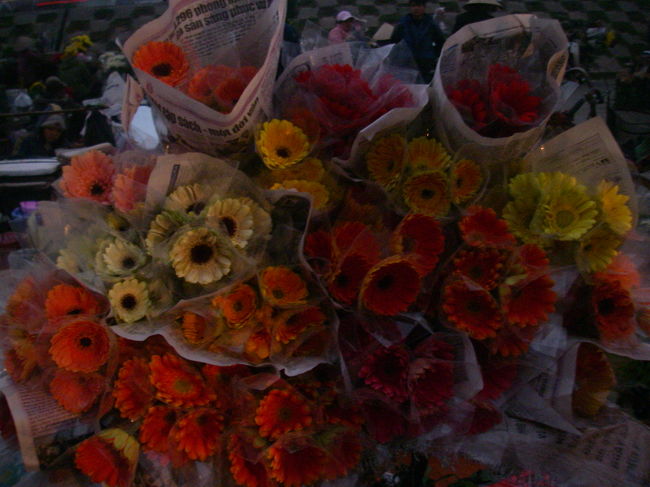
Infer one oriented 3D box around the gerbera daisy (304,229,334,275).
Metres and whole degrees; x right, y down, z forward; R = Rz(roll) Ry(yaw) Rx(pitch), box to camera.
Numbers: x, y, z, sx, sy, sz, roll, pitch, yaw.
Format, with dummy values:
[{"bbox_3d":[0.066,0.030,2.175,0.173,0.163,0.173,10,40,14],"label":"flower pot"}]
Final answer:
[{"bbox_3d":[-0.004,0.014,1.097,0.073,0.073,0.033,11,-8,22],"label":"gerbera daisy"}]

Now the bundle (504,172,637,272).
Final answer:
[{"bbox_3d":[0.371,-0.032,1.100,0.195,0.130,0.120,0,25,0],"label":"bundle"}]

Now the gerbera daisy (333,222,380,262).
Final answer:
[{"bbox_3d":[0.054,0.002,1.180,0.083,0.086,0.036,-6,-8,-10],"label":"gerbera daisy"}]

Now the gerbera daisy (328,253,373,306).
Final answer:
[{"bbox_3d":[0.044,0.058,1.190,0.090,0.090,0.042,-15,-11,-29],"label":"gerbera daisy"}]

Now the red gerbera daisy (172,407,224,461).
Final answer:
[{"bbox_3d":[-0.192,0.288,1.080,0.080,0.084,0.038,3,-3,6],"label":"red gerbera daisy"}]

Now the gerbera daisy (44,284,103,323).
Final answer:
[{"bbox_3d":[-0.375,0.098,1.066,0.090,0.035,0.090,-10,51,-20],"label":"gerbera daisy"}]

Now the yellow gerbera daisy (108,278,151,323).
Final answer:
[{"bbox_3d":[-0.297,0.087,1.087,0.069,0.069,0.030,-5,-4,-10],"label":"yellow gerbera daisy"}]

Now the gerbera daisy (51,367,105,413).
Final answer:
[{"bbox_3d":[-0.396,0.233,1.140,0.089,0.089,0.036,5,25,7],"label":"gerbera daisy"}]

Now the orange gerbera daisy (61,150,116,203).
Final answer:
[{"bbox_3d":[-0.398,-0.111,1.200,0.096,0.036,0.096,19,71,27],"label":"orange gerbera daisy"}]

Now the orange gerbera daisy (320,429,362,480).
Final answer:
[{"bbox_3d":[0.028,0.333,1.130,0.082,0.087,0.036,-7,19,-10],"label":"orange gerbera daisy"}]

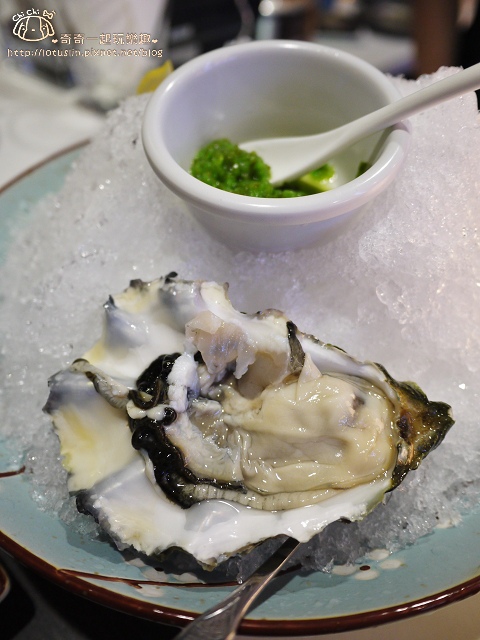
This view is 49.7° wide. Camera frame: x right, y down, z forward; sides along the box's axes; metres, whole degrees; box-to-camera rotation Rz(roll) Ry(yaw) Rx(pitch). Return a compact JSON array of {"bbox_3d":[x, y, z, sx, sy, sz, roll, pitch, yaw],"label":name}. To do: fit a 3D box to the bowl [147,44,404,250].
[{"bbox_3d":[0.011,-0.051,0.173,0.080,0.041,0.080,-1,58,1],"label":"bowl"}]

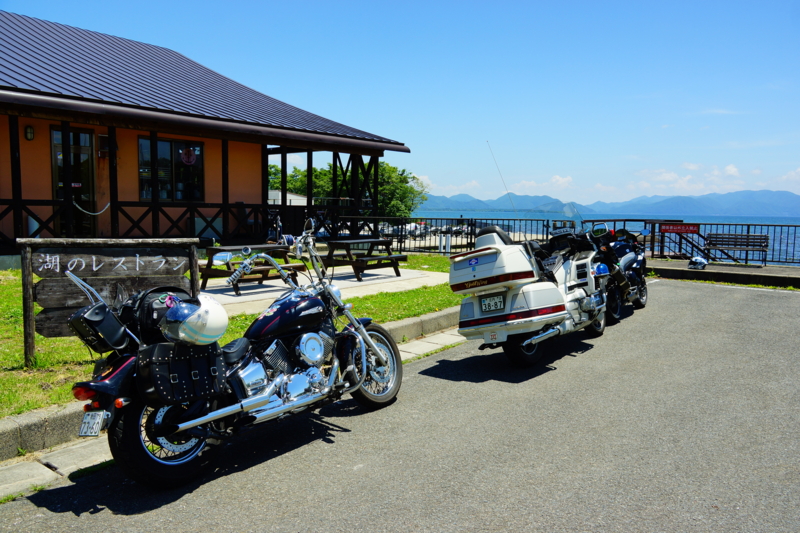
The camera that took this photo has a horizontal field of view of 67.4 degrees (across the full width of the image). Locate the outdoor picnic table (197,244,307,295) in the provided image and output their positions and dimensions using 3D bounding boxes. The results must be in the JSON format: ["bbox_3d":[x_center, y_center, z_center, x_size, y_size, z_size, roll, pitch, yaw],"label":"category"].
[{"bbox_3d":[-2.392,0.023,9.682,1.390,0.700,1.450,5,7,36],"label":"outdoor picnic table"}]

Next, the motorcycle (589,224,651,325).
[{"bbox_3d":[3.149,0.131,8.365,0.780,1.160,2.130,5,7,36],"label":"motorcycle"}]

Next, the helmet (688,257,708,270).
[{"bbox_3d":[6.565,-0.067,13.196,0.360,0.280,0.270,1,5,2],"label":"helmet"}]

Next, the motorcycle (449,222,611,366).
[{"bbox_3d":[1.563,0.175,6.130,0.950,1.420,2.660,5,7,38],"label":"motorcycle"}]

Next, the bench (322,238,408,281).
[{"bbox_3d":[-0.786,-0.141,11.709,1.390,0.700,1.450,5,7,36],"label":"bench"}]

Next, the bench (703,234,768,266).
[{"bbox_3d":[8.425,-0.428,15.010,1.360,0.780,0.580,4,6,33],"label":"bench"}]

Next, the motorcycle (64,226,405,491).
[{"bbox_3d":[-0.825,0.407,3.802,0.960,1.370,2.420,5,7,38],"label":"motorcycle"}]

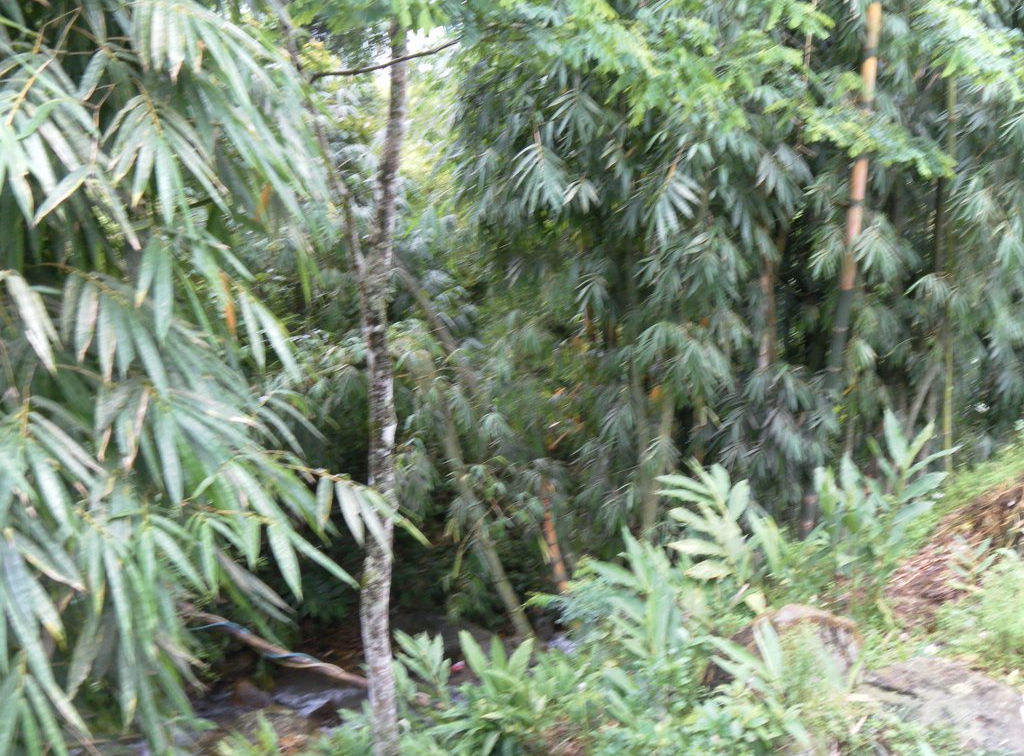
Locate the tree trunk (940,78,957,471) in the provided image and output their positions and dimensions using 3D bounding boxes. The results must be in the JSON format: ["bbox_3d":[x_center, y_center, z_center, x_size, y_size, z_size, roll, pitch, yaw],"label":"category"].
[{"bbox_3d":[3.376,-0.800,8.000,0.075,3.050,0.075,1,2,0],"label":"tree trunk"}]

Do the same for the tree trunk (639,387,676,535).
[{"bbox_3d":[1.136,0.637,8.000,0.110,1.200,0.110,9,1,0],"label":"tree trunk"}]

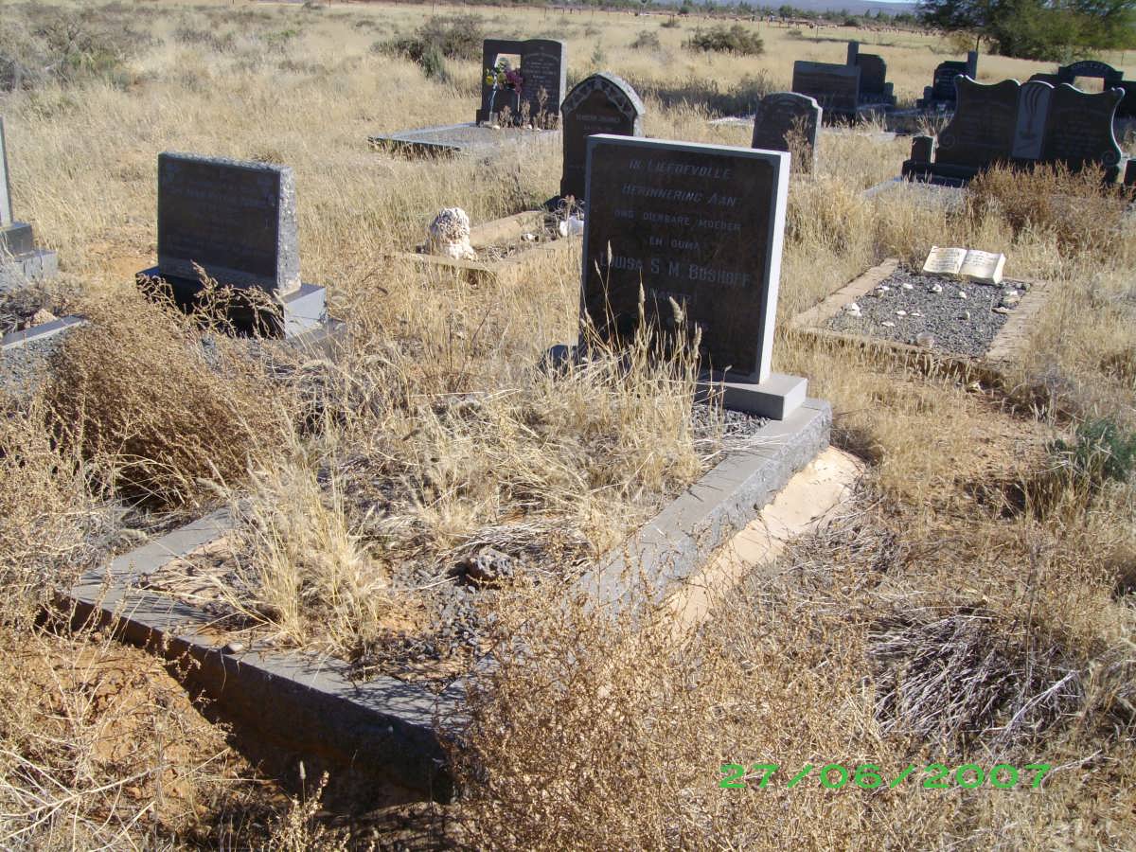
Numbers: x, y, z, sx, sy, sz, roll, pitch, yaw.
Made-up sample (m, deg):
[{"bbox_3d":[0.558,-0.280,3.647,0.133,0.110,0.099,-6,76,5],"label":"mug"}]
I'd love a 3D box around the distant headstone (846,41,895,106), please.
[{"bbox_3d":[5.057,-5.804,19.439,0.880,1.000,0.280,14,22,26],"label":"distant headstone"}]

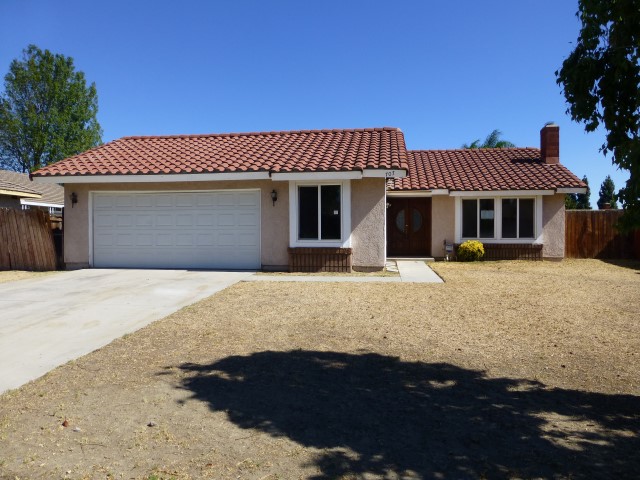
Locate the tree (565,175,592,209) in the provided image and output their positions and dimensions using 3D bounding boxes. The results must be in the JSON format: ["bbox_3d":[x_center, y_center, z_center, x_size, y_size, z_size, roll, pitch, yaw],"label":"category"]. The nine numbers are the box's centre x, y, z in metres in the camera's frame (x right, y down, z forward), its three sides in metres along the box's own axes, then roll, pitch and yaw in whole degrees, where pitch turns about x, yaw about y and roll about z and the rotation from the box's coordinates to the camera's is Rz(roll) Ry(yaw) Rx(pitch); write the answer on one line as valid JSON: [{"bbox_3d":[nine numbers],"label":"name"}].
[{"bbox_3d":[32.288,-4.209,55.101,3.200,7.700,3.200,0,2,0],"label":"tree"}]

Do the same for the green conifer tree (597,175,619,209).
[{"bbox_3d":[35.697,-4.209,55.101,2.900,7.700,2.900,0,2,0],"label":"green conifer tree"}]

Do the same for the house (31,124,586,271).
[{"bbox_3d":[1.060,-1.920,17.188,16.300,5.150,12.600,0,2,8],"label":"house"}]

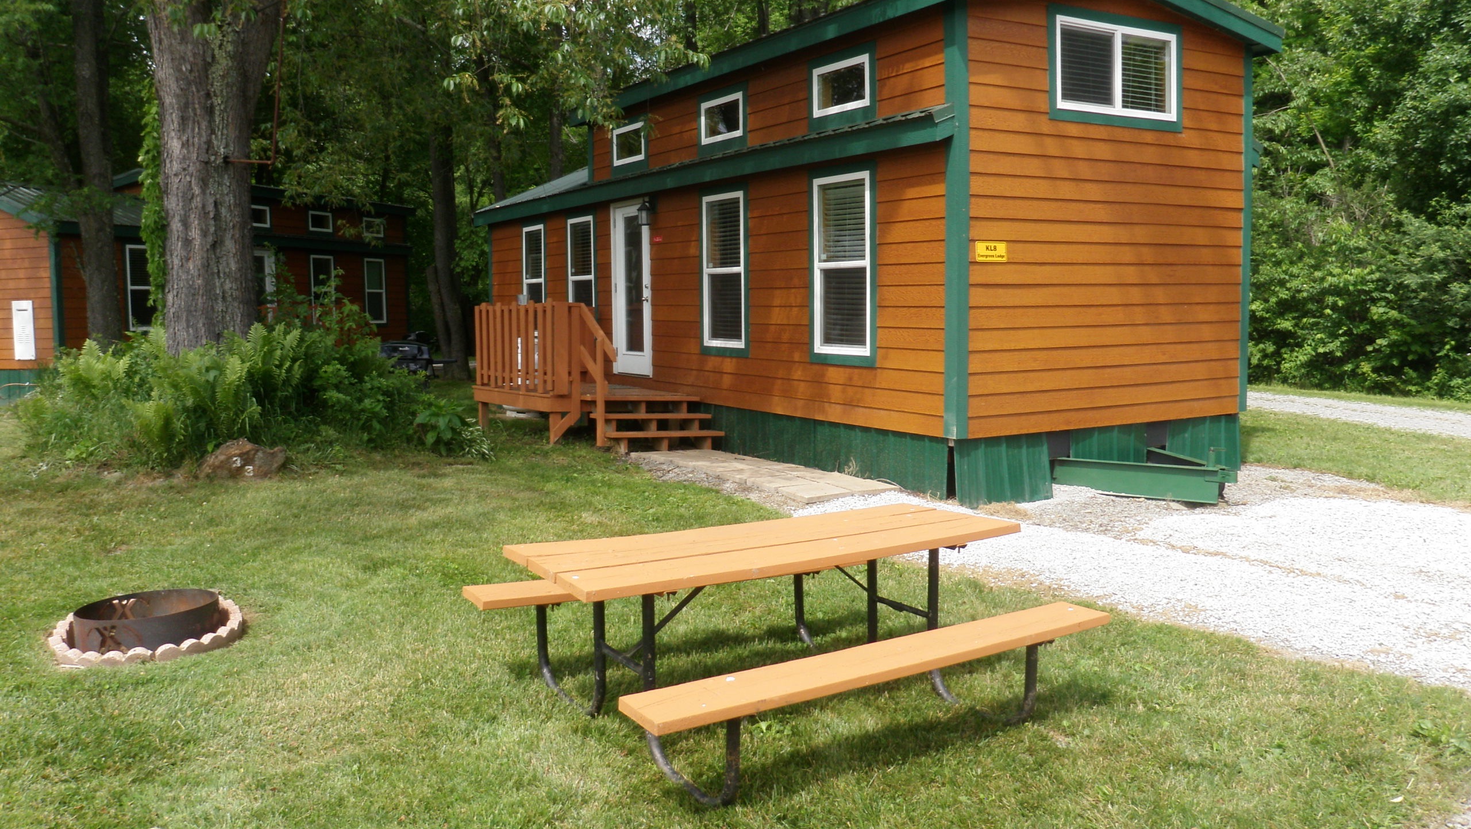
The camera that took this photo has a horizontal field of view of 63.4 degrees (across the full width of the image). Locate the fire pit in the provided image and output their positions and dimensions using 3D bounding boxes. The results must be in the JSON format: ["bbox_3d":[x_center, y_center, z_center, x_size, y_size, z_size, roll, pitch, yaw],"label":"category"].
[{"bbox_3d":[-3.013,1.049,6.102,0.951,0.190,0.951,-1,5,0],"label":"fire pit"}]

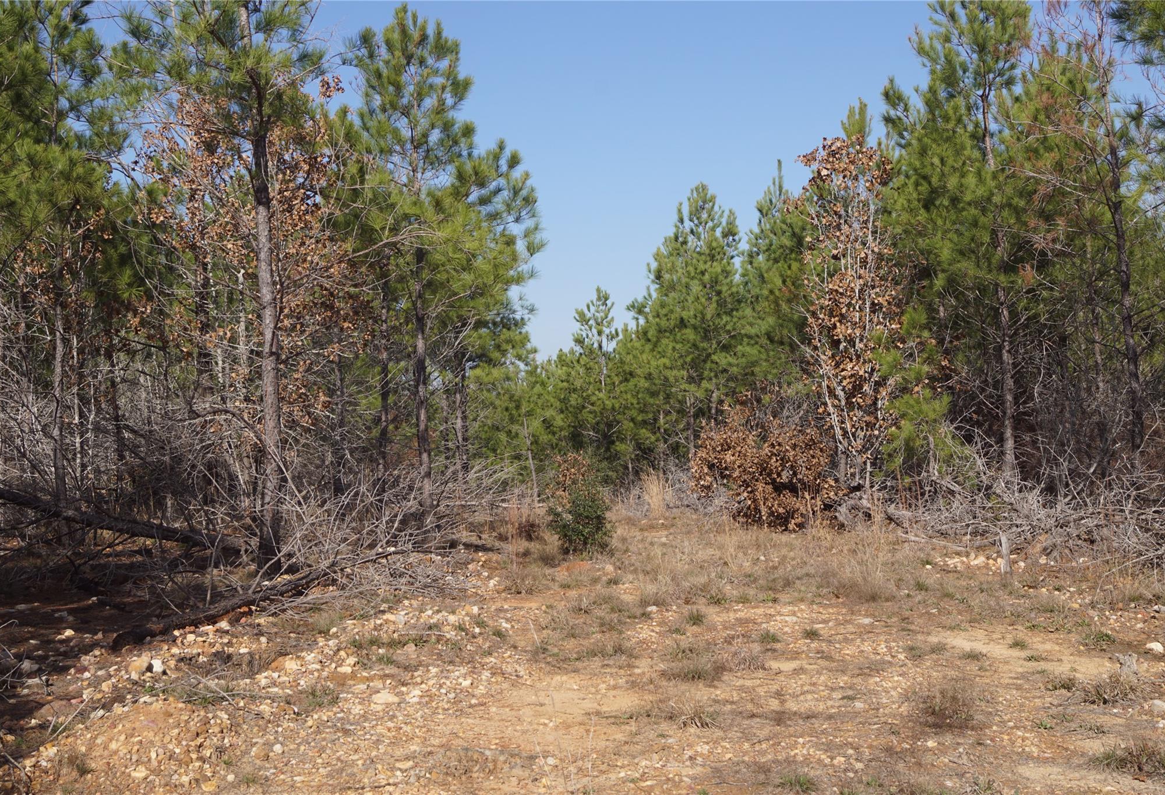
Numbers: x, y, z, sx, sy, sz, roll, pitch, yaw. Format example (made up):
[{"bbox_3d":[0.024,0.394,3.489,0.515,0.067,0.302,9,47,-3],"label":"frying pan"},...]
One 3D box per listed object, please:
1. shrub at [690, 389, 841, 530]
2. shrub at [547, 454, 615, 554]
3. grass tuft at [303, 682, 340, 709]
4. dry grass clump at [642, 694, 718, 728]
[{"bbox_3d":[2.456,0.832,20.000,2.000,1.850,1.700,-1,-1,0],"label":"shrub"},{"bbox_3d":[-0.026,1.183,16.600,0.740,1.100,0.700,-1,-1,0],"label":"shrub"},{"bbox_3d":[-1.458,1.669,8.300,0.210,0.120,0.200,-1,-1,0],"label":"grass tuft"},{"bbox_3d":[0.503,1.602,7.600,0.400,0.150,0.340,-1,-1,0],"label":"dry grass clump"}]

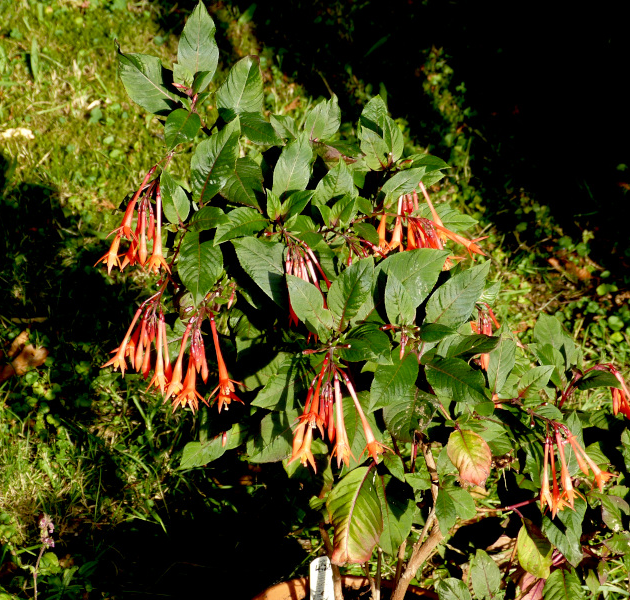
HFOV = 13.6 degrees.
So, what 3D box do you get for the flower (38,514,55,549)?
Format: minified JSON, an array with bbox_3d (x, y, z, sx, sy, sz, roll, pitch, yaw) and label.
[{"bbox_3d":[-0.237,0.205,2.330,0.015,0.028,0.015,0,28,0],"label":"flower"}]

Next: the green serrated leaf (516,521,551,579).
[{"bbox_3d":[0.177,0.202,2.120,0.026,0.052,0.009,-22,-6,10],"label":"green serrated leaf"}]

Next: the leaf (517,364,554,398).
[{"bbox_3d":[0.179,0.066,2.130,0.043,0.008,0.023,-40,68,-17],"label":"leaf"}]

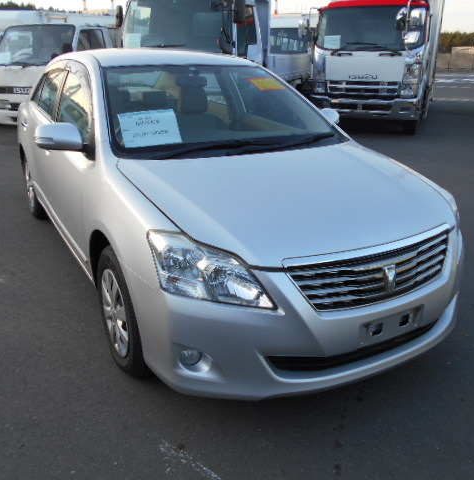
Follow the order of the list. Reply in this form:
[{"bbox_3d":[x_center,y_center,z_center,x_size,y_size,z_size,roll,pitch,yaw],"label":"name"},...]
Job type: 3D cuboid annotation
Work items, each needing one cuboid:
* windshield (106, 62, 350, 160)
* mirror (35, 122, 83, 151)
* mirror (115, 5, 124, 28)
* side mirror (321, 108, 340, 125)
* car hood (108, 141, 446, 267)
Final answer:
[{"bbox_3d":[-0.081,-0.757,2.712,1.420,0.450,0.930,-11,23,-27],"label":"windshield"},{"bbox_3d":[-0.928,-0.541,2.495,0.240,0.160,0.150,-11,23,-27],"label":"mirror"},{"bbox_3d":[-2.069,-3.936,8.464,0.190,0.420,0.110,8,22,21],"label":"mirror"},{"bbox_3d":[0.600,-0.832,3.297,0.240,0.160,0.150,-11,23,-27],"label":"side mirror"},{"bbox_3d":[0.291,-0.222,2.197,1.480,0.300,1.030,-11,23,-27],"label":"car hood"}]

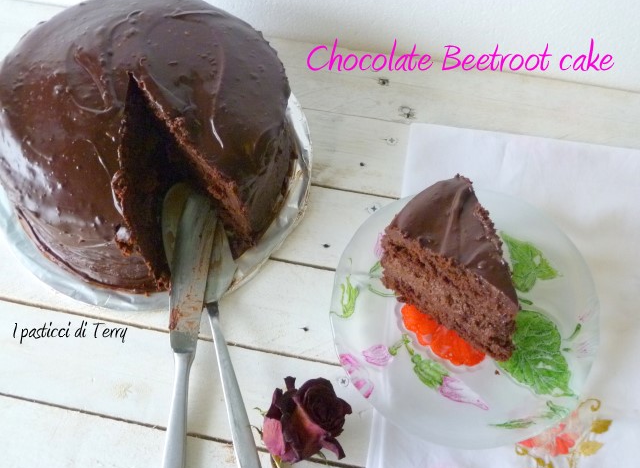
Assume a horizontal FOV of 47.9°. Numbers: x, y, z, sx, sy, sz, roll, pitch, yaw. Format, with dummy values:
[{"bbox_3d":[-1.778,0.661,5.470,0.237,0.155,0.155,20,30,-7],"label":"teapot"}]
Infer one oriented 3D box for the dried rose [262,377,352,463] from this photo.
[{"bbox_3d":[-0.008,0.132,0.509,0.060,0.050,0.060,37,73,13],"label":"dried rose"}]

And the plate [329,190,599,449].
[{"bbox_3d":[0.112,0.060,0.561,0.207,0.020,0.207,0,69,0],"label":"plate"}]

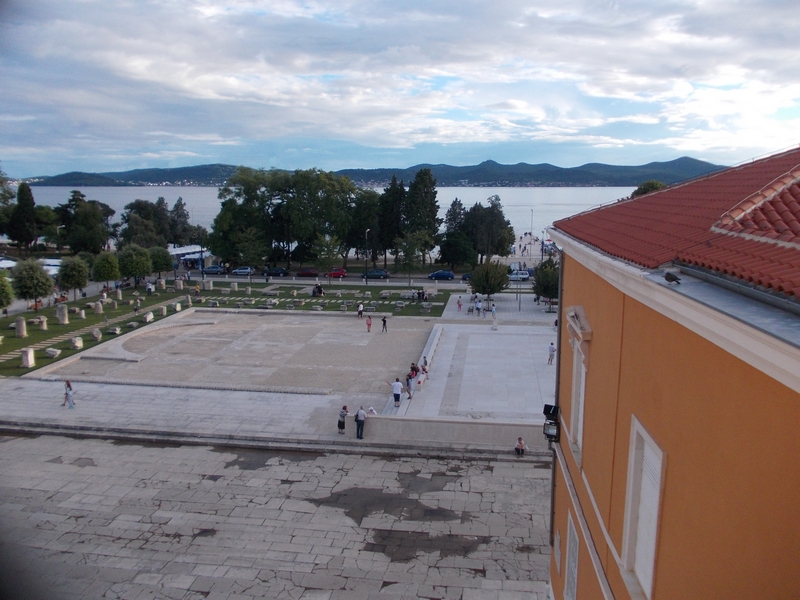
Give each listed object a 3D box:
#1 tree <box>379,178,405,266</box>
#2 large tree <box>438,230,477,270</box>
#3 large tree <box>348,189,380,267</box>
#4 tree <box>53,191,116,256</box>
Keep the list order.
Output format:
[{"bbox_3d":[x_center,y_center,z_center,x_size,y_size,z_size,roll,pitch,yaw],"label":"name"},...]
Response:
[{"bbox_3d":[-1.516,-13.598,114.015,4.900,16.207,4.900,0,10,0],"label":"tree"},{"bbox_3d":[9.941,-8.542,112.489,6.580,7.055,6.580,1,10,5],"label":"large tree"},{"bbox_3d":[-6.712,-13.157,119.370,6.640,14.610,6.640,0,10,0],"label":"large tree"},{"bbox_3d":[-66.586,-16.387,137.764,11.501,13.657,11.000,-5,11,-25],"label":"tree"}]

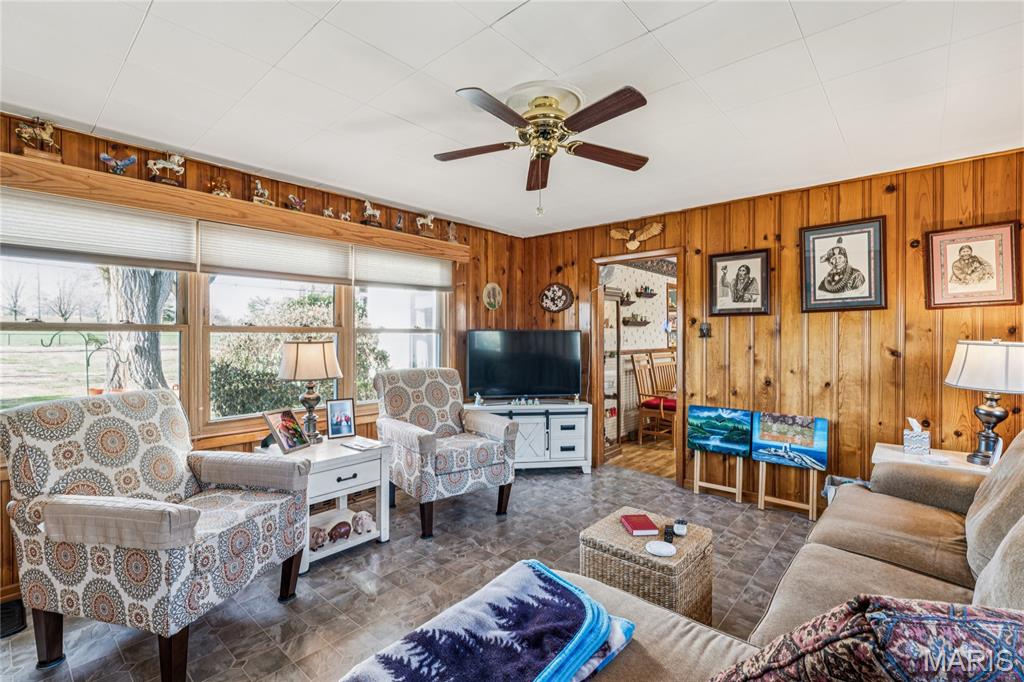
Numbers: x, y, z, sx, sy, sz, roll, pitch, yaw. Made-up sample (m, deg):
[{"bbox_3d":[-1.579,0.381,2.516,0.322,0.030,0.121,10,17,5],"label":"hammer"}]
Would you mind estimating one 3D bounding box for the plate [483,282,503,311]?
[{"bbox_3d":[-0.194,-0.468,4.798,0.030,0.292,0.280,0,0,42],"label":"plate"}]

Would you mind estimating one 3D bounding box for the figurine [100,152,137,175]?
[{"bbox_3d":[-2.173,-0.969,2.509,0.165,0.110,0.085,0,0,-38],"label":"figurine"}]

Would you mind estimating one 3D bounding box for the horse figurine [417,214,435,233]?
[{"bbox_3d":[-0.764,-1.043,4.019,0.070,0.170,0.185,0,0,43],"label":"horse figurine"}]

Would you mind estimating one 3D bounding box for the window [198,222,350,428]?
[{"bbox_3d":[-1.626,-0.112,3.237,0.110,1.290,1.020,0,1,41],"label":"window"}]

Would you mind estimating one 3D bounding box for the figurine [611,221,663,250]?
[{"bbox_3d":[1.153,-0.963,4.223,0.520,0.220,0.060,0,0,40],"label":"figurine"}]

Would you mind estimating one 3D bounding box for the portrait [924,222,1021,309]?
[{"bbox_3d":[2.826,-0.454,2.798,0.410,0.493,0.030,0,1,41],"label":"portrait"}]

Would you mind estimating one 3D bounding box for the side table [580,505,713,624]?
[{"bbox_3d":[0.610,1.085,2.054,0.445,0.445,0.445,0,1,41],"label":"side table"}]

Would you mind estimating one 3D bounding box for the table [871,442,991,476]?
[{"bbox_3d":[2.469,0.982,2.636,0.580,0.610,0.480,0,0,42],"label":"table"}]

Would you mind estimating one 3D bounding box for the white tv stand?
[{"bbox_3d":[0.108,0.953,4.542,1.280,0.675,0.400,0,0,-8],"label":"white tv stand"}]

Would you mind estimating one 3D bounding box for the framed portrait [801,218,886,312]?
[{"bbox_3d":[2.339,-0.525,3.227,0.495,0.633,0.030,0,1,41],"label":"framed portrait"}]

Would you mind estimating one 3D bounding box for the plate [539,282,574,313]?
[{"bbox_3d":[0.472,-0.460,4.818,0.380,0.310,0.090,0,0,42],"label":"plate"}]

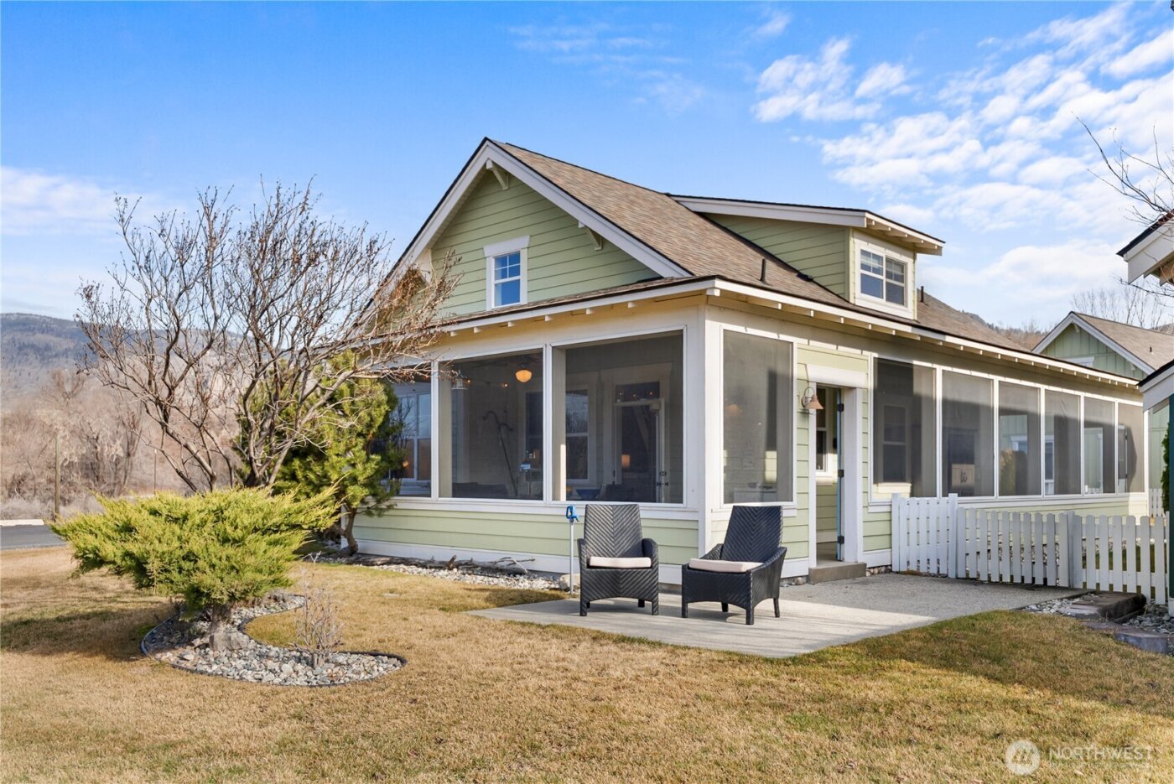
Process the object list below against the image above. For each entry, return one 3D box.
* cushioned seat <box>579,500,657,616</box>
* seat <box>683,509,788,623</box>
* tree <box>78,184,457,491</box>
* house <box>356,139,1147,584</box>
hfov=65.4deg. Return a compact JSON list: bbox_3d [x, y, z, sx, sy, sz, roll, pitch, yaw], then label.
[{"bbox_3d":[0.260,1.475,8.167,0.690,0.920,0.740,0,-5,-3],"label":"cushioned seat"},{"bbox_3d":[1.285,1.438,7.779,0.690,0.920,0.740,-4,-6,40],"label":"seat"},{"bbox_3d":[-3.744,-0.150,10.700,4.350,4.600,4.000,0,-5,0],"label":"tree"},{"bbox_3d":[4.169,0.060,16.782,16.100,5.400,7.550,5,-7,-45],"label":"house"}]

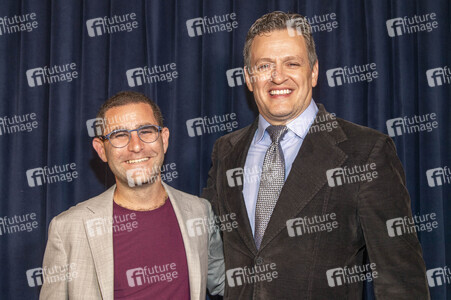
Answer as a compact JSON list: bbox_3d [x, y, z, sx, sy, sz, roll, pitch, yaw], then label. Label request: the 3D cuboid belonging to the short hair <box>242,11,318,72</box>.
[{"bbox_3d":[0.138,-0.265,1.460,0.180,0.168,0.205,-3,-2,10],"label":"short hair"}]

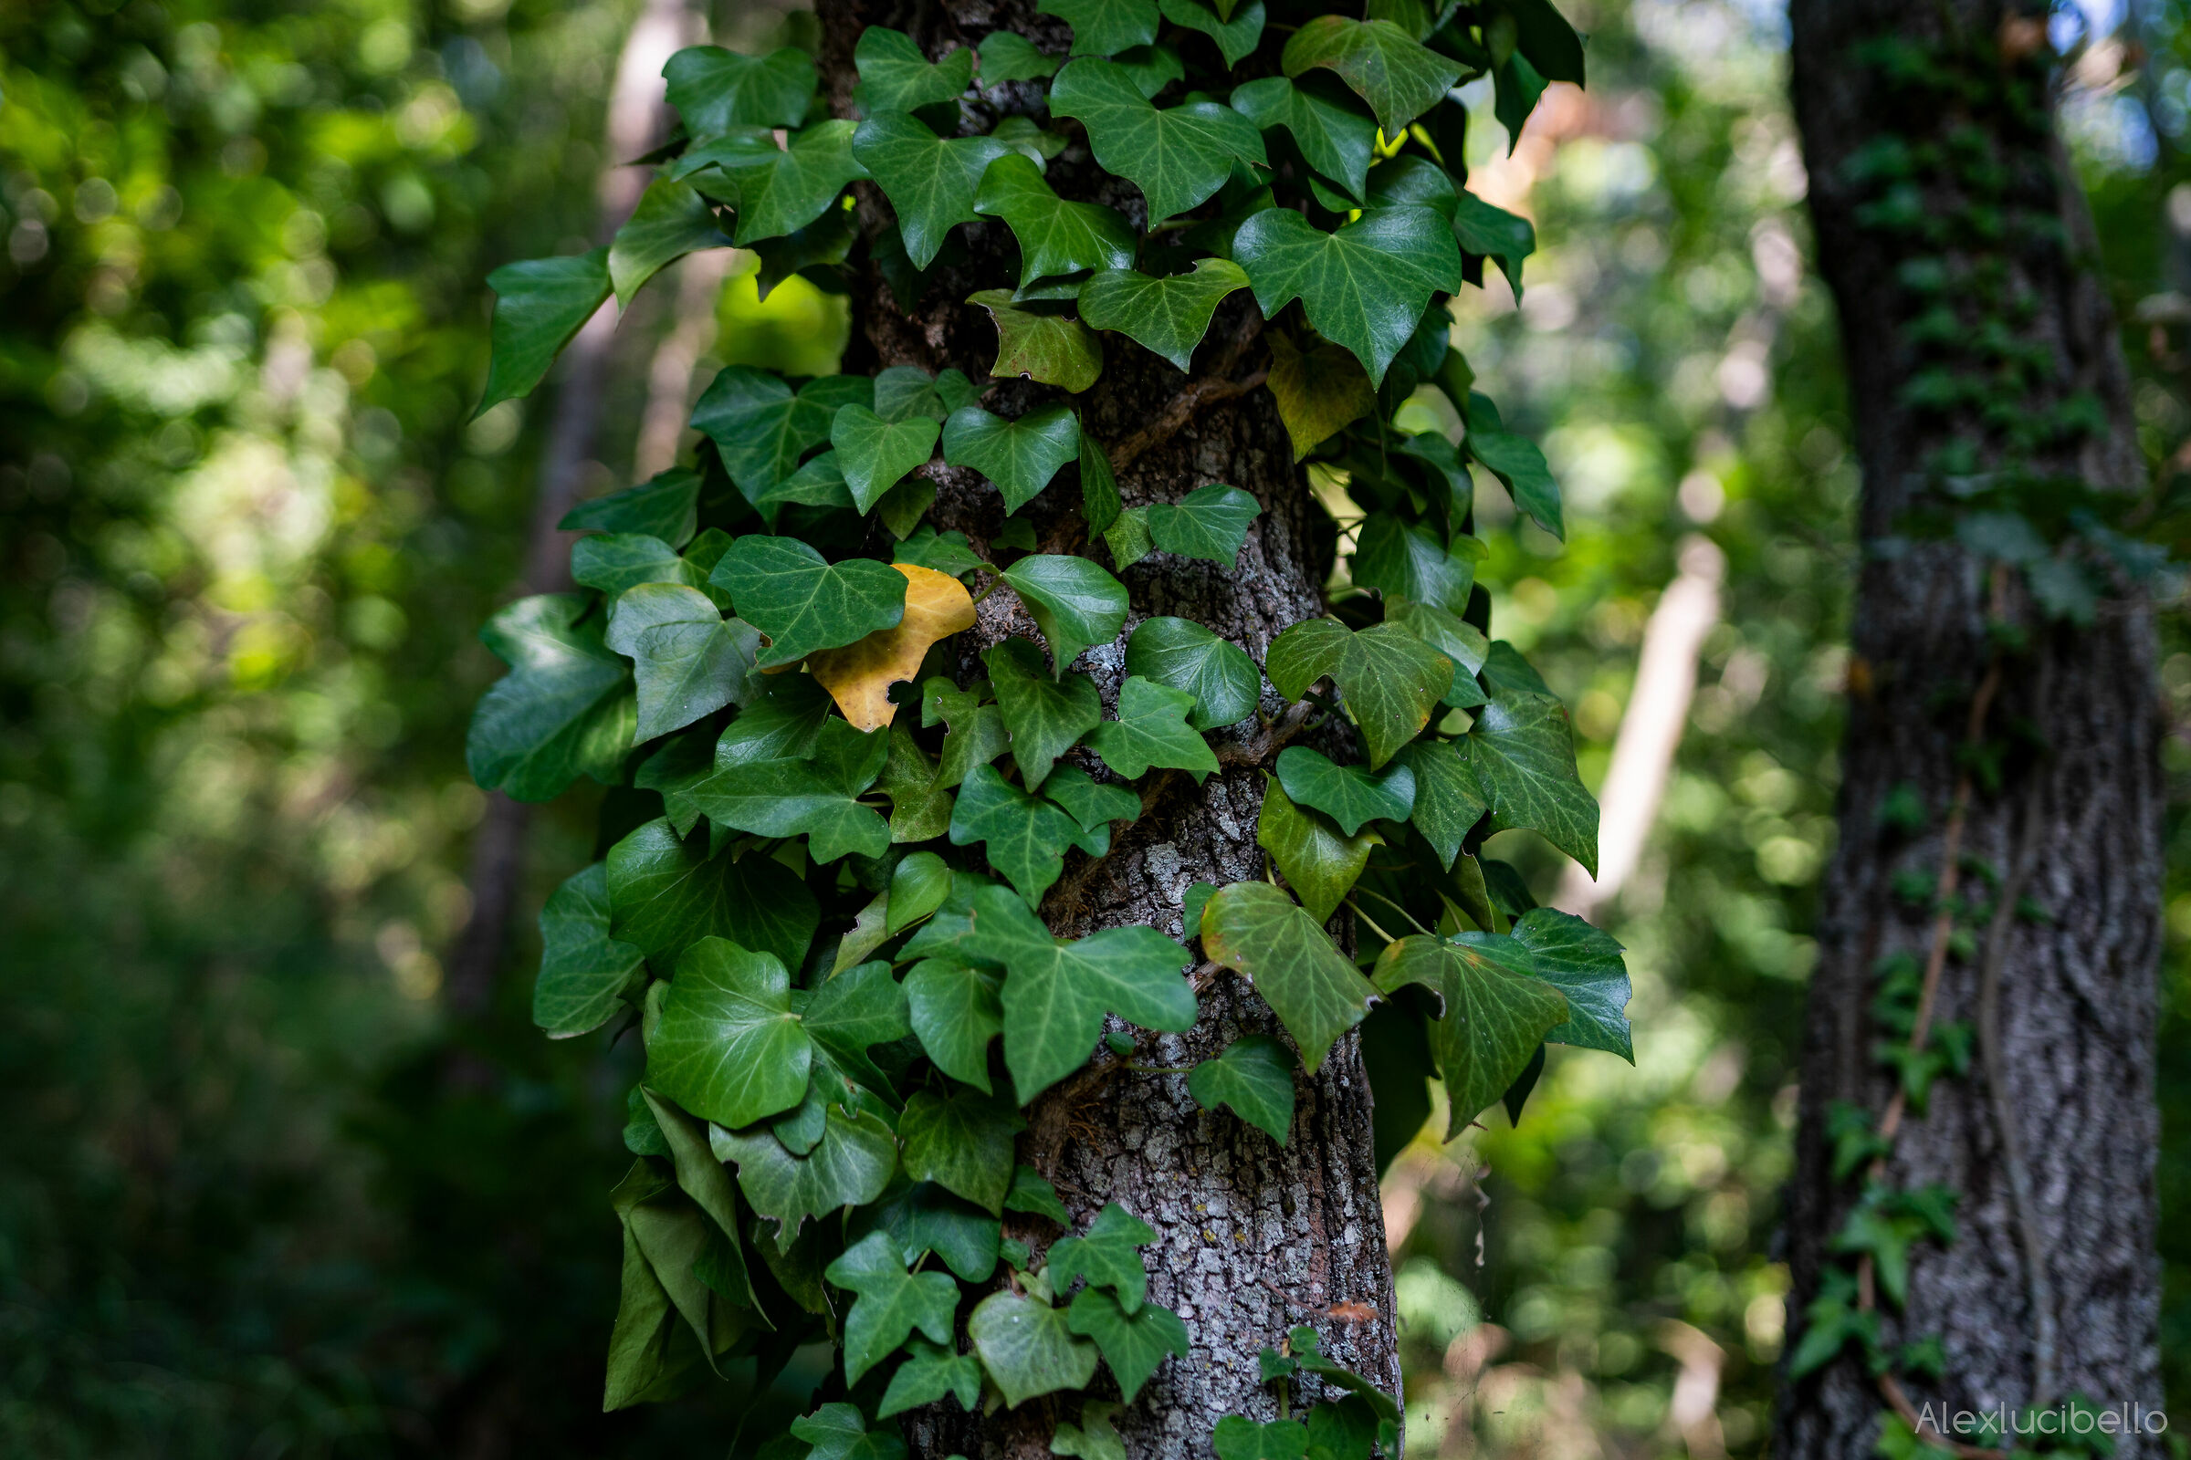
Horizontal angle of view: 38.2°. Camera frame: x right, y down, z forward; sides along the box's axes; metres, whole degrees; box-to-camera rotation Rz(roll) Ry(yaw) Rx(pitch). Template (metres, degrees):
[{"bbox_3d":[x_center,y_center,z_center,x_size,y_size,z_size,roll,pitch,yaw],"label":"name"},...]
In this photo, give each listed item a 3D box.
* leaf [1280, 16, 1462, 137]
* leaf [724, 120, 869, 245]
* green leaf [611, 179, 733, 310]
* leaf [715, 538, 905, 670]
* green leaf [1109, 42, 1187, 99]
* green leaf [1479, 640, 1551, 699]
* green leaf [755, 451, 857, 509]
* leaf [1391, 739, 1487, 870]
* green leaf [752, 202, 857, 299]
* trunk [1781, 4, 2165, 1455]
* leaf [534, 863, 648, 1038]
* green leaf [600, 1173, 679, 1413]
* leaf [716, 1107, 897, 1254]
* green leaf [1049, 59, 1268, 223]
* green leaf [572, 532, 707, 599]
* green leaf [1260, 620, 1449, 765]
[{"bbox_3d":[0.104,-0.240,1.170,0.063,0.051,0.022,0,-33,-10],"label":"leaf"},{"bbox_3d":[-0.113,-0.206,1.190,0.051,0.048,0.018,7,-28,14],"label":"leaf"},{"bbox_3d":[-0.169,-0.193,1.260,0.048,0.062,0.024,37,-5,34],"label":"green leaf"},{"bbox_3d":[-0.105,-0.046,1.160,0.067,0.052,0.018,0,-24,9],"label":"leaf"},{"bbox_3d":[0.018,-0.222,1.080,0.031,0.026,0.016,0,-18,0],"label":"green leaf"},{"bbox_3d":[0.149,-0.017,1.130,0.029,0.031,0.020,0,-18,-18],"label":"green leaf"},{"bbox_3d":[-0.113,-0.099,1.255,0.044,0.029,0.016,6,-20,11],"label":"green leaf"},{"bbox_3d":[0.128,0.029,1.210,0.039,0.052,0.014,0,-18,-12],"label":"leaf"},{"bbox_3d":[-0.104,-0.175,1.130,0.040,0.043,0.022,0,-18,6],"label":"green leaf"},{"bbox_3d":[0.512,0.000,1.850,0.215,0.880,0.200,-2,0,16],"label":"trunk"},{"bbox_3d":[-0.193,0.086,1.240,0.050,0.068,0.016,0,-12,27],"label":"leaf"},{"bbox_3d":[-0.154,0.192,1.090,0.032,0.087,0.035,3,-4,31],"label":"green leaf"},{"bbox_3d":[-0.108,0.167,1.180,0.065,0.056,0.016,0,-21,9],"label":"leaf"},{"bbox_3d":[0.022,-0.212,1.140,0.079,0.058,0.022,9,-31,8],"label":"green leaf"},{"bbox_3d":[-0.172,-0.061,1.200,0.054,0.034,0.018,-4,-39,9],"label":"green leaf"},{"bbox_3d":[0.088,-0.013,1.060,0.063,0.052,0.022,0,-24,-3],"label":"green leaf"}]

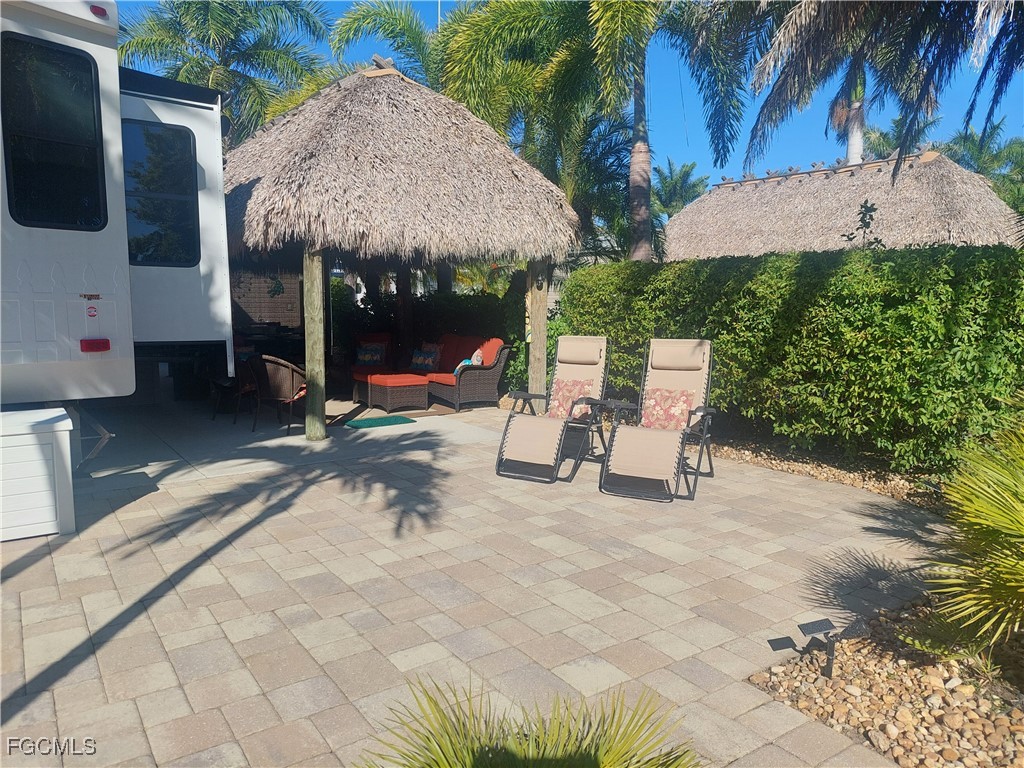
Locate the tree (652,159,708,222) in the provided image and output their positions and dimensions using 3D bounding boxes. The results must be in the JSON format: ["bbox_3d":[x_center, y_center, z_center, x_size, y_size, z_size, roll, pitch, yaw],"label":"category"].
[{"bbox_3d":[6.588,-5.669,29.432,3.300,7.380,3.300,-4,8,-35],"label":"tree"}]

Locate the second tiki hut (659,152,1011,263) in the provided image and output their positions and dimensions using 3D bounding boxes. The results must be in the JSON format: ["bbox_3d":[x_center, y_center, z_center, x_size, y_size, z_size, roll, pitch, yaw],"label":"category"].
[{"bbox_3d":[6.914,-2.724,16.815,4.200,4.500,8.300,-4,8,-35],"label":"second tiki hut"}]

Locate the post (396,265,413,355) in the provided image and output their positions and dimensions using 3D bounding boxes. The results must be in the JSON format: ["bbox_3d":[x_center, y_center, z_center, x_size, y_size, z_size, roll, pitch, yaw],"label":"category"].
[{"bbox_3d":[-1.780,-1.084,11.730,0.200,2.200,0.200,-4,8,-35],"label":"post"}]

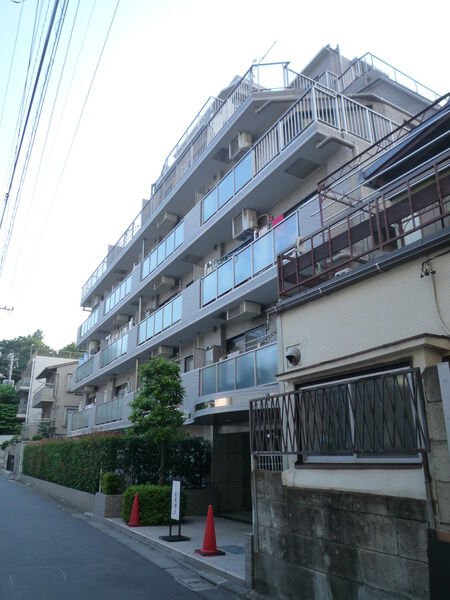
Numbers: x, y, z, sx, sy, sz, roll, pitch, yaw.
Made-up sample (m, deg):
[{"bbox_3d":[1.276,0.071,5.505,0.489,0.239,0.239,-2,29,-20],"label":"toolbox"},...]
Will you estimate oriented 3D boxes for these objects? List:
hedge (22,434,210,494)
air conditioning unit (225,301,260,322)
[{"bbox_3d":[-6.913,7.645,20.618,2.800,1.680,20.000,11,-22,-28],"label":"hedge"},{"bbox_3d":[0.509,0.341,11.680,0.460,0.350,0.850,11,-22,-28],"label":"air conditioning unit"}]

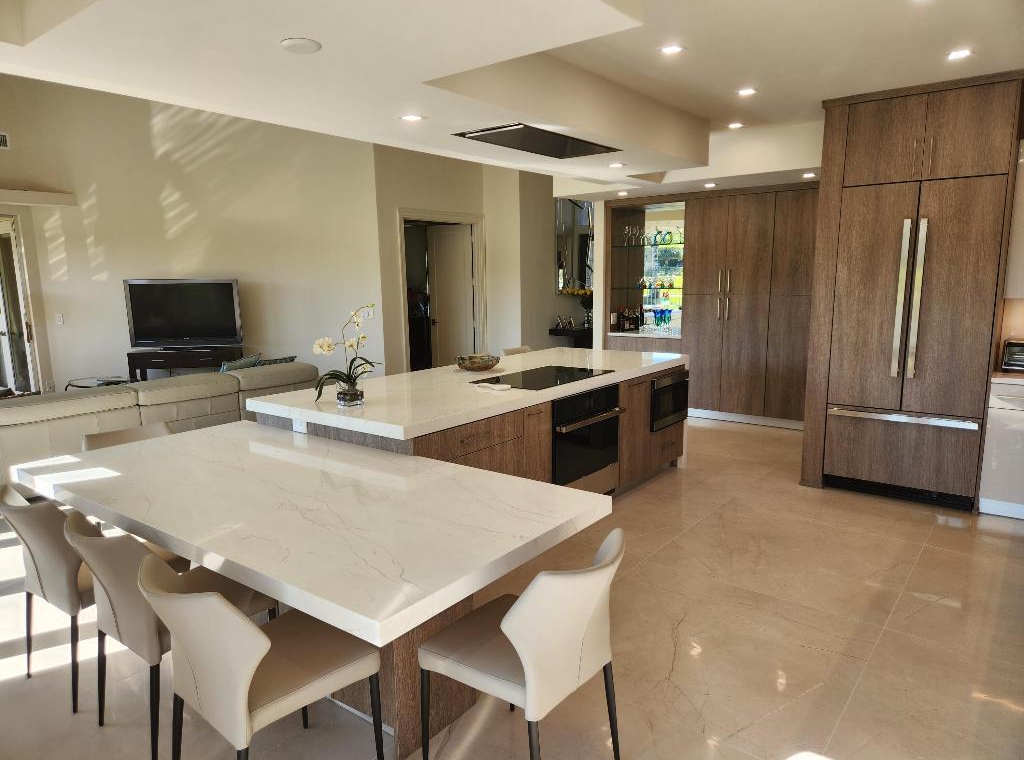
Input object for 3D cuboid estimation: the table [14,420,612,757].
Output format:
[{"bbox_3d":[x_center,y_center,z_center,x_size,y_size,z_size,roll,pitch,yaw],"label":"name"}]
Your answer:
[{"bbox_3d":[-0.891,0.768,2.710,2.312,0.774,1.075,6,11,37],"label":"table"}]

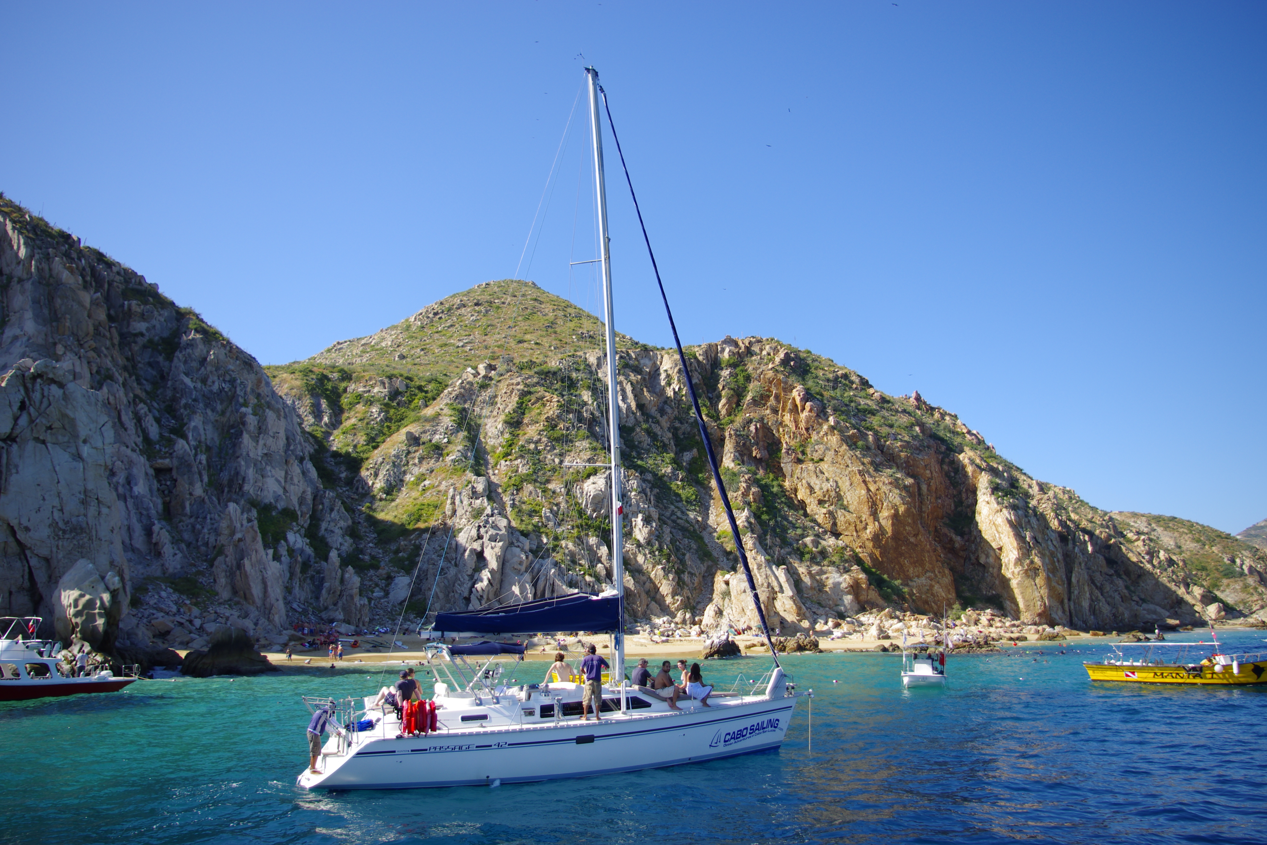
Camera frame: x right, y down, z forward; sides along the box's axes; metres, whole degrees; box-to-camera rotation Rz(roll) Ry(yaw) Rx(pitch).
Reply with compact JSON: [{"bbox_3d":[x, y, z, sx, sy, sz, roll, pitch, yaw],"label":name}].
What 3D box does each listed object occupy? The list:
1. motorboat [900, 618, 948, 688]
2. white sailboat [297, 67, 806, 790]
[{"bbox_3d":[15.901,12.745,52.637,2.400,3.600,6.600,-4,-13,16],"label":"motorboat"},{"bbox_3d":[-1.397,-0.806,24.675,13.150,18.773,4.270,5,-14,-26],"label":"white sailboat"}]

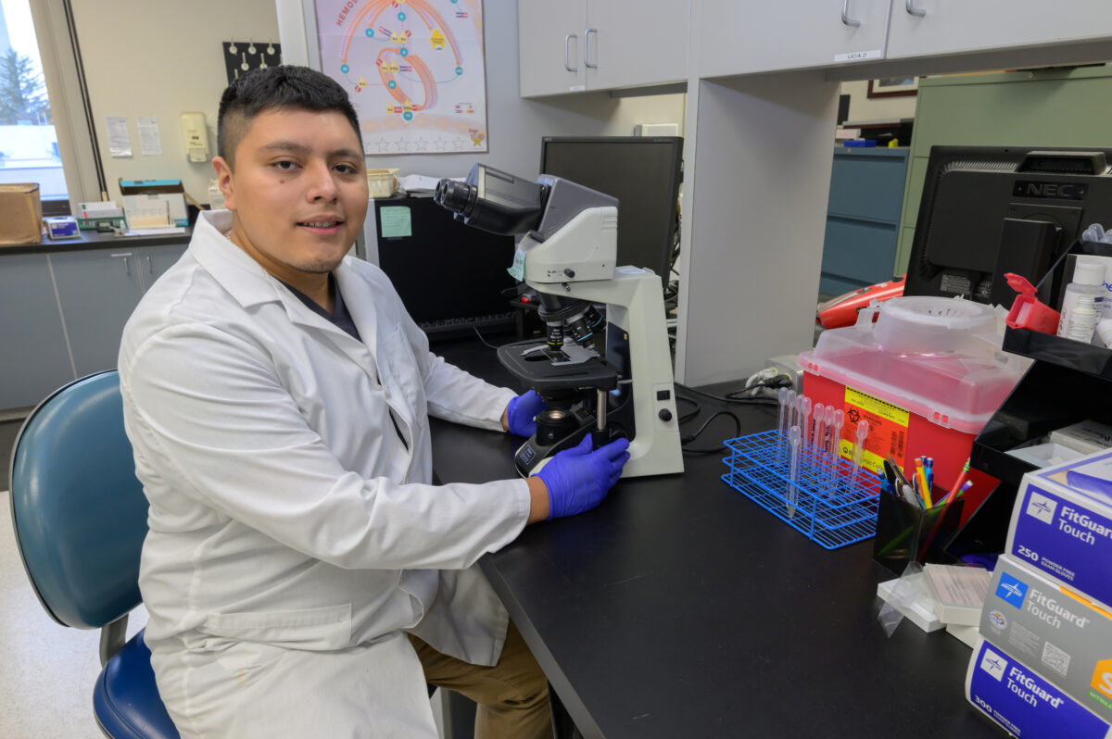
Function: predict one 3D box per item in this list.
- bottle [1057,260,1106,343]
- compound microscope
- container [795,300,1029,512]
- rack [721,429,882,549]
[{"bbox_3d":[0.594,-0.065,0.841,0.038,0.100,0.038,-10,20,-24],"label":"bottle"},{"bbox_3d":[0.004,-0.081,1.229,0.380,0.506,0.235,-6,19,-14],"label":"compound microscope"},{"bbox_3d":[0.566,0.053,1.130,0.212,0.290,0.332,-10,20,-24],"label":"container"},{"bbox_3d":[0.377,0.175,1.134,0.119,0.065,0.245,-9,20,-23],"label":"rack"}]

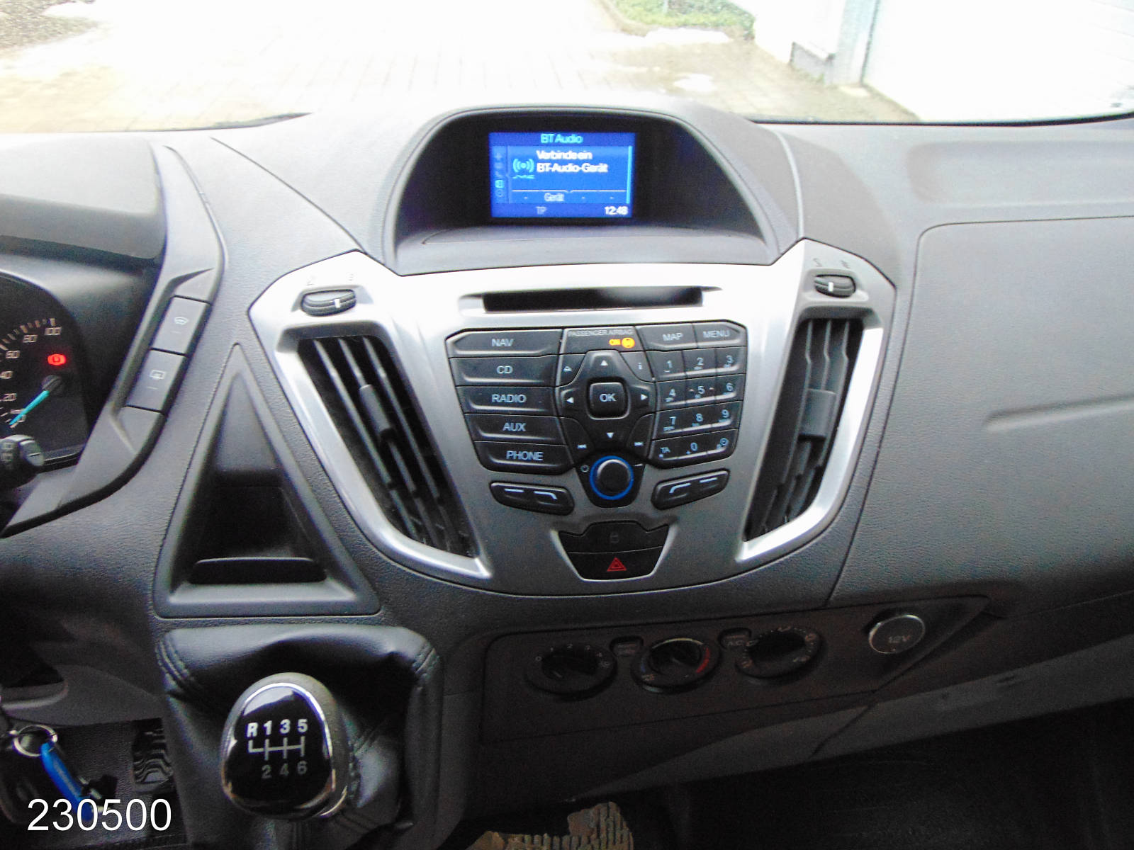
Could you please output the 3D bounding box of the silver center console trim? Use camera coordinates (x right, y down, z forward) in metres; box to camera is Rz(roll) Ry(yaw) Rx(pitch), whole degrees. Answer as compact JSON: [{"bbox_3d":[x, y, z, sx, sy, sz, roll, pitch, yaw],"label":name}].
[{"bbox_3d":[0.009,-0.006,0.518,0.405,0.218,0.060,-3,6,-7],"label":"silver center console trim"}]

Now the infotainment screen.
[{"bbox_3d":[-0.004,-0.188,0.615,0.109,0.064,0.015,-3,20,-7],"label":"infotainment screen"}]

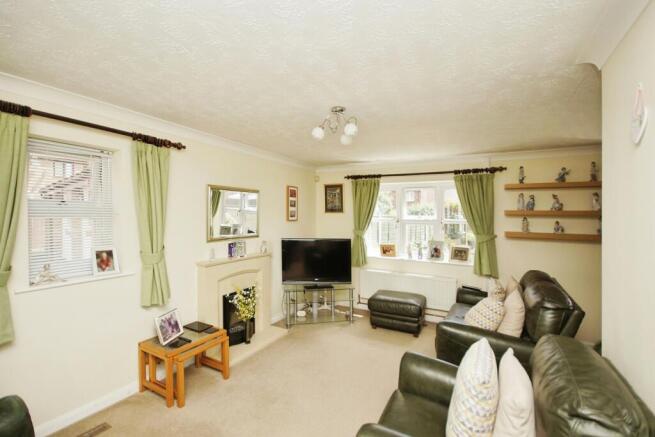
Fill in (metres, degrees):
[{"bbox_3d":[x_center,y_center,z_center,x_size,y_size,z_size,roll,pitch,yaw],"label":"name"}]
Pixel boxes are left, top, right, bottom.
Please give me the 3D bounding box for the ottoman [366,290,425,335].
[{"bbox_3d":[0.972,1.286,3.775,0.643,0.418,0.469,0,1,28],"label":"ottoman"}]

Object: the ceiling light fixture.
[{"bbox_3d":[0.075,-0.735,2.230,0.370,0.275,0.370,1,1,27],"label":"ceiling light fixture"}]

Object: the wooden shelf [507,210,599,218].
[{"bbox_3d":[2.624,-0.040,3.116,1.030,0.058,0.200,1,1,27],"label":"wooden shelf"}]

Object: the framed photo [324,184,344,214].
[{"bbox_3d":[0.111,-0.345,4.781,0.367,0.500,0.031,0,1,28],"label":"framed photo"}]

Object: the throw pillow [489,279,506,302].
[{"bbox_3d":[1.724,0.828,2.904,0.143,0.408,0.418,21,11,28],"label":"throw pillow"}]

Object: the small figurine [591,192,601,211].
[{"bbox_3d":[2.912,-0.176,2.958,0.088,0.200,0.090,1,1,27],"label":"small figurine"}]

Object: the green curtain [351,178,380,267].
[{"bbox_3d":[0.577,0.061,4.159,0.441,1.341,0.120,1,1,27],"label":"green curtain"}]

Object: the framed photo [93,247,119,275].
[{"bbox_3d":[-1.819,0.348,2.246,0.031,0.219,0.178,-13,-8,42],"label":"framed photo"}]

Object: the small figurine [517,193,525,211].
[{"bbox_3d":[2.442,-0.208,3.451,0.082,0.219,0.076,0,1,28],"label":"small figurine"}]

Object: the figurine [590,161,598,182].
[{"bbox_3d":[2.906,-0.502,2.961,0.083,0.233,0.080,1,1,27],"label":"figurine"}]

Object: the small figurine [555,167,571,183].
[{"bbox_3d":[2.666,-0.488,3.083,0.140,0.175,0.100,1,1,27],"label":"small figurine"}]

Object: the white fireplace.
[{"bbox_3d":[-0.945,0.990,3.250,0.398,1.020,1.153,0,1,28],"label":"white fireplace"}]

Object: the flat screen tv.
[{"bbox_3d":[-0.156,0.617,3.870,0.980,0.655,0.110,0,1,-9],"label":"flat screen tv"}]

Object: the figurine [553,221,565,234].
[{"bbox_3d":[2.634,0.108,3.099,0.107,0.148,0.090,1,1,27],"label":"figurine"}]

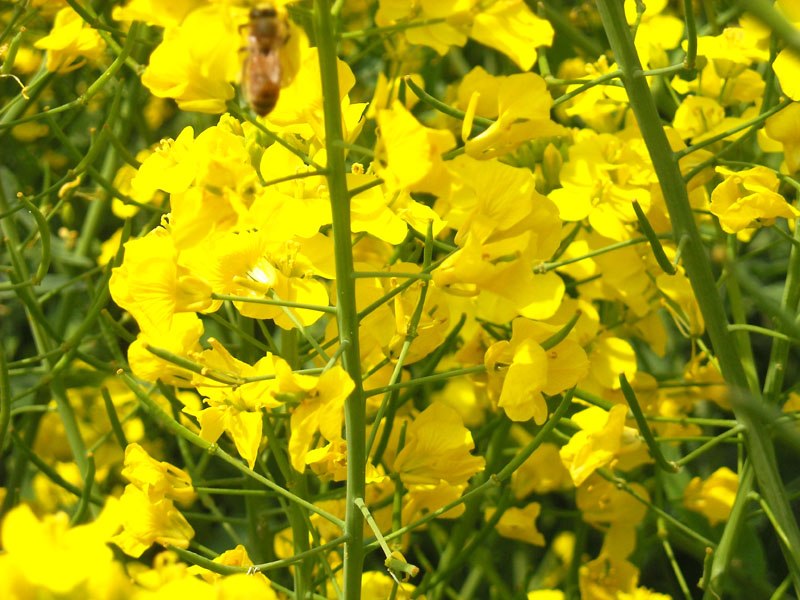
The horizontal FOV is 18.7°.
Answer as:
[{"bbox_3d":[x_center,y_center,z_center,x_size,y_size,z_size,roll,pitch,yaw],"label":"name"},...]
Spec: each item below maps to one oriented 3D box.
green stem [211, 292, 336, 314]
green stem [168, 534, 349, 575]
[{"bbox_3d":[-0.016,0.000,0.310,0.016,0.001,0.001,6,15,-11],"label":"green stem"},{"bbox_3d":[-0.018,0.032,0.307,0.023,0.005,0.003,-1,16,-17],"label":"green stem"}]

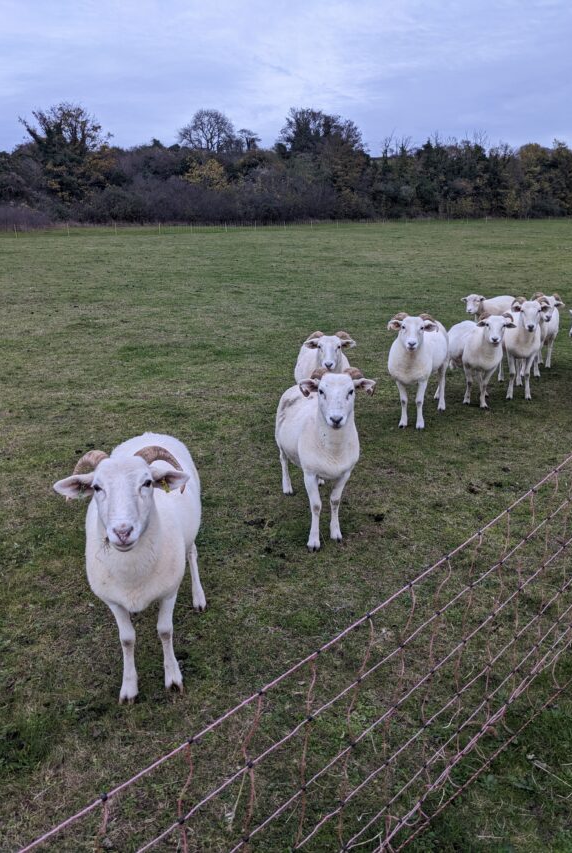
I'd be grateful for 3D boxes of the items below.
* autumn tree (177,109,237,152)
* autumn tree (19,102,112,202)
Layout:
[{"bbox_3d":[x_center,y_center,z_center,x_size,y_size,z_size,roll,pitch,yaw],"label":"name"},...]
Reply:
[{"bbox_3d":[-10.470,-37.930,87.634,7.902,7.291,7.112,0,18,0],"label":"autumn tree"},{"bbox_3d":[-22.186,-27.066,66.951,9.458,10.297,8.512,0,18,0],"label":"autumn tree"}]

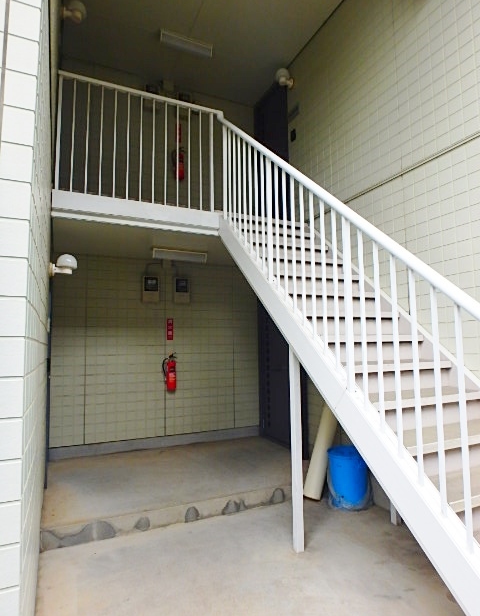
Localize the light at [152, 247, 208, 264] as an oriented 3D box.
[{"bbox_3d":[-0.695,-0.609,4.523,0.634,0.080,0.080,2,-6,-25],"label":"light"}]

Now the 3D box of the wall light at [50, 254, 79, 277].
[{"bbox_3d":[-1.546,-0.371,3.411,0.205,0.205,0.170,2,-6,-25],"label":"wall light"}]

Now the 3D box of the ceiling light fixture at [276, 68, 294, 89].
[{"bbox_3d":[0.565,-2.889,4.885,0.230,0.200,0.175,2,-6,-24],"label":"ceiling light fixture"}]

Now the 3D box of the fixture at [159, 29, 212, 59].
[{"bbox_3d":[-0.611,-3.037,4.469,0.600,0.080,0.080,2,-6,-25],"label":"fixture"}]

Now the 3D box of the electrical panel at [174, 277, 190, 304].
[{"bbox_3d":[-0.735,-0.219,4.965,0.180,0.300,0.140,2,-6,-25],"label":"electrical panel"}]

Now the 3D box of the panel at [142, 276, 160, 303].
[{"bbox_3d":[-1.095,-0.228,4.795,0.180,0.300,0.140,2,-6,-25],"label":"panel"}]

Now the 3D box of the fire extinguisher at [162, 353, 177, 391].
[{"bbox_3d":[-0.861,0.793,4.774,0.178,0.487,0.150,2,-6,-25],"label":"fire extinguisher"}]

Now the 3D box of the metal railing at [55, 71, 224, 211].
[{"bbox_3d":[-0.899,-1.545,3.730,1.554,1.097,0.050,2,-6,-25],"label":"metal railing"}]

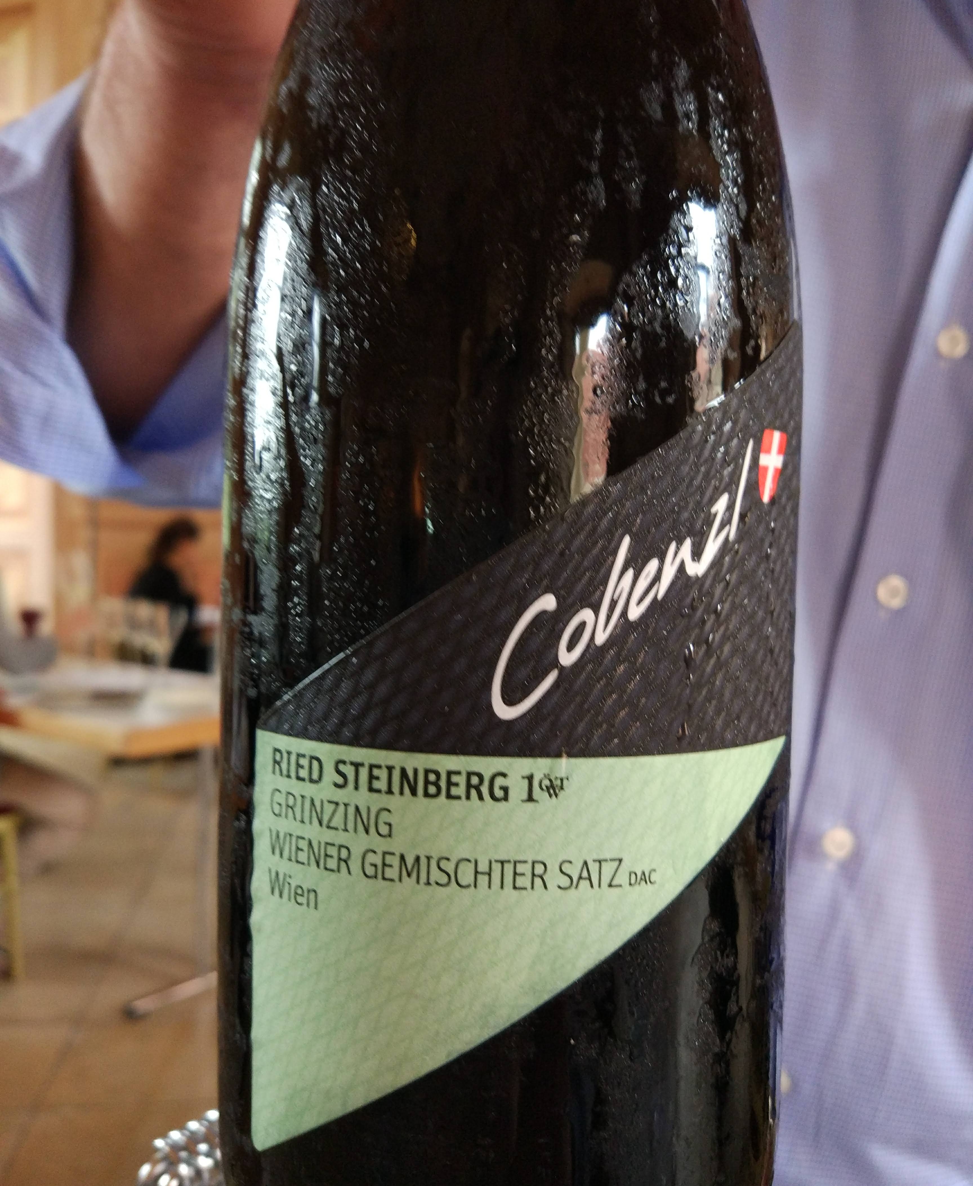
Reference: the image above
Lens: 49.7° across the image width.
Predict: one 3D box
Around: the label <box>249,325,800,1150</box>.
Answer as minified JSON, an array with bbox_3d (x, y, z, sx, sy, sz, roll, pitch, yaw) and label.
[{"bbox_3d":[0.007,0.017,0.125,0.069,0.106,0.020,1,3,-7],"label":"label"}]

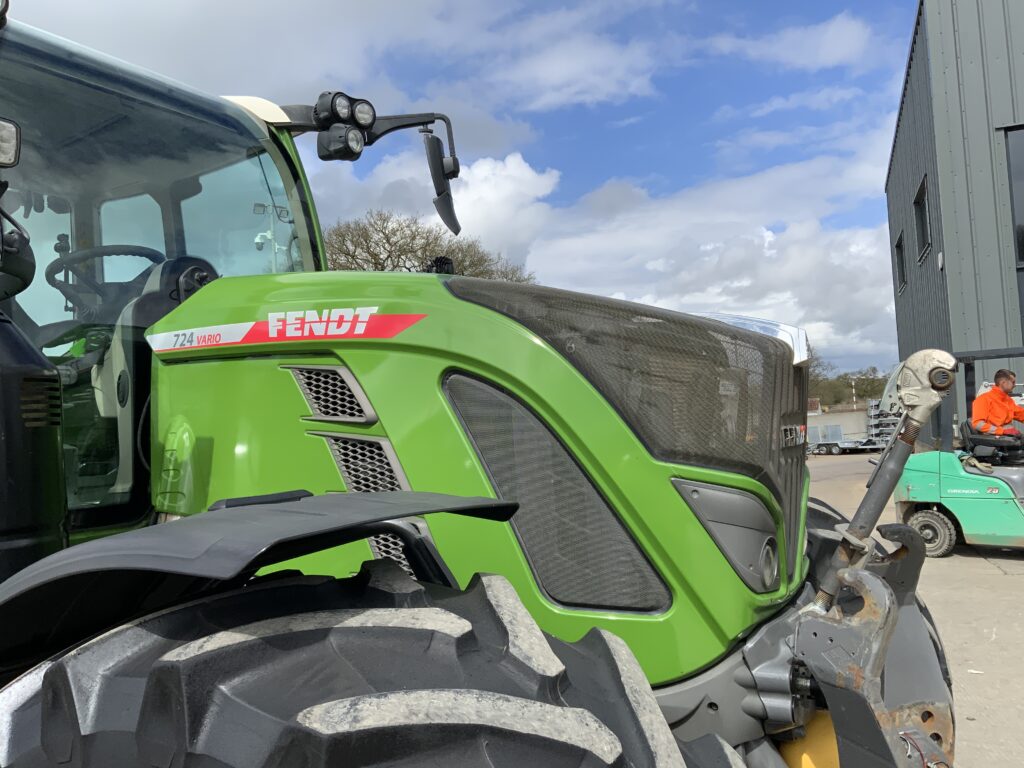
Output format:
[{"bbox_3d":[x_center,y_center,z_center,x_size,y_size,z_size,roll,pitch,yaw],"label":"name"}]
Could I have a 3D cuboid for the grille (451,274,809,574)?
[{"bbox_3d":[0.332,0.093,2.298,0.880,0.780,0.780,-5,-3,25],"label":"grille"}]

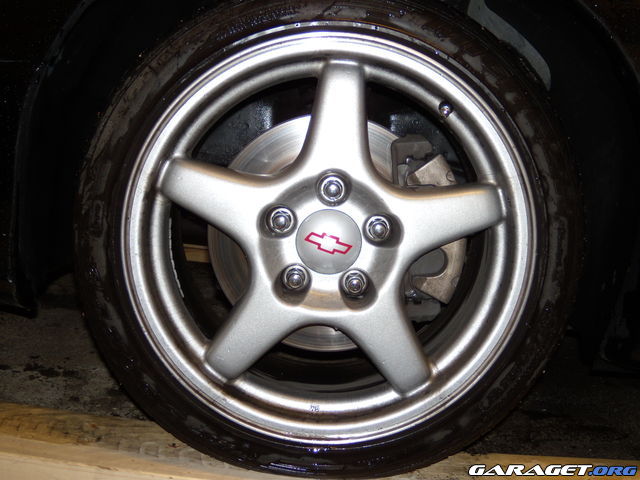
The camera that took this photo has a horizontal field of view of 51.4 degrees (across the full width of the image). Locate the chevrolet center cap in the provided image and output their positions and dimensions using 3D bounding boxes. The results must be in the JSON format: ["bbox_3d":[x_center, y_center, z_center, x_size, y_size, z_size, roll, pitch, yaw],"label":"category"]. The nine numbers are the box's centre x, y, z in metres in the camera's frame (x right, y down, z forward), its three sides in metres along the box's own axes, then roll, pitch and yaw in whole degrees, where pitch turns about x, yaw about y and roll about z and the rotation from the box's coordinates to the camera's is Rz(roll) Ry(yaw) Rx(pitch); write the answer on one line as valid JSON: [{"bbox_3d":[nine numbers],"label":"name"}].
[{"bbox_3d":[0.010,0.002,0.773,0.075,0.075,0.017,13,6,-2],"label":"chevrolet center cap"}]

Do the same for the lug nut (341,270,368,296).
[{"bbox_3d":[0.042,0.052,0.792,0.027,0.027,0.031,0,6,-1],"label":"lug nut"}]

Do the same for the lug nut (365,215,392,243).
[{"bbox_3d":[0.069,-0.014,0.785,0.027,0.027,0.031,0,6,-1],"label":"lug nut"}]

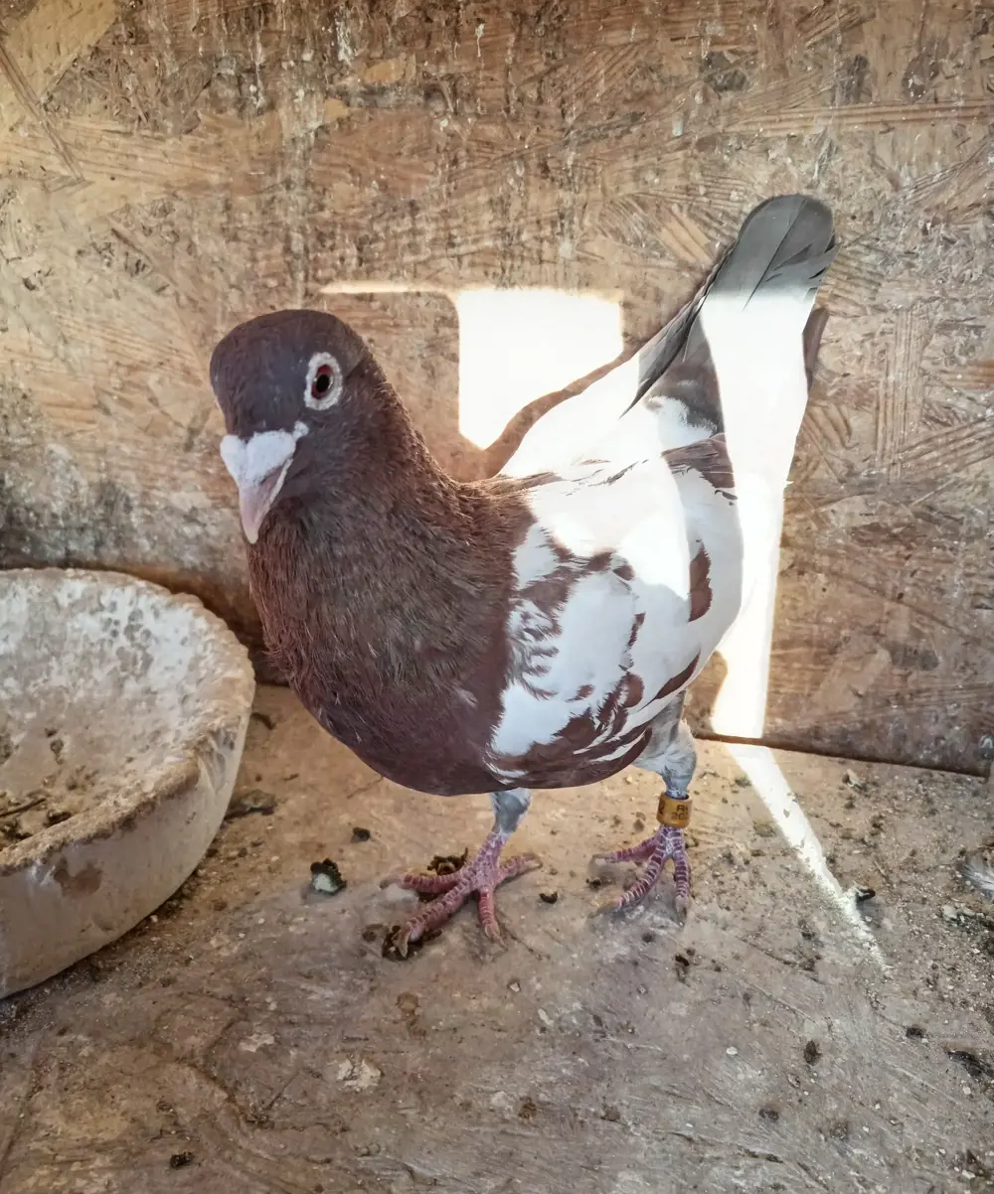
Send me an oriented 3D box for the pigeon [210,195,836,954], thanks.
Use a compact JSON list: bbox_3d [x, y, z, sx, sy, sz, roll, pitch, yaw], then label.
[{"bbox_3d":[0.025,-0.003,0.327,0.125,0.216,0.241,21,32,37],"label":"pigeon"}]

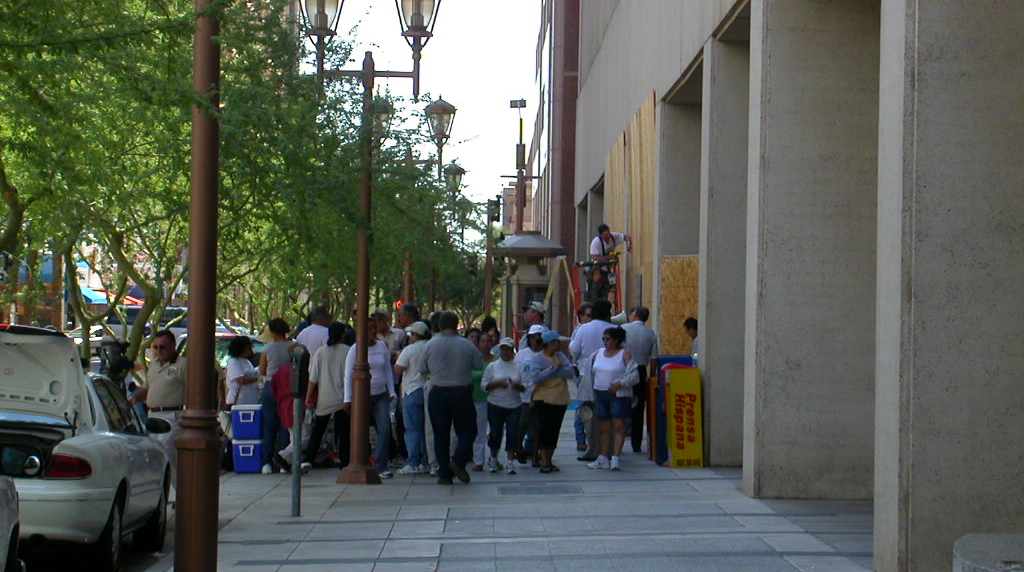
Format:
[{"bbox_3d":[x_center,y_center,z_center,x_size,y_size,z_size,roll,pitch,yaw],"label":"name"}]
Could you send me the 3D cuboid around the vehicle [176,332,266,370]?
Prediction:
[{"bbox_3d":[-3.876,1.476,45.453,1.770,1.600,4.500,1,-1,-1],"label":"vehicle"}]

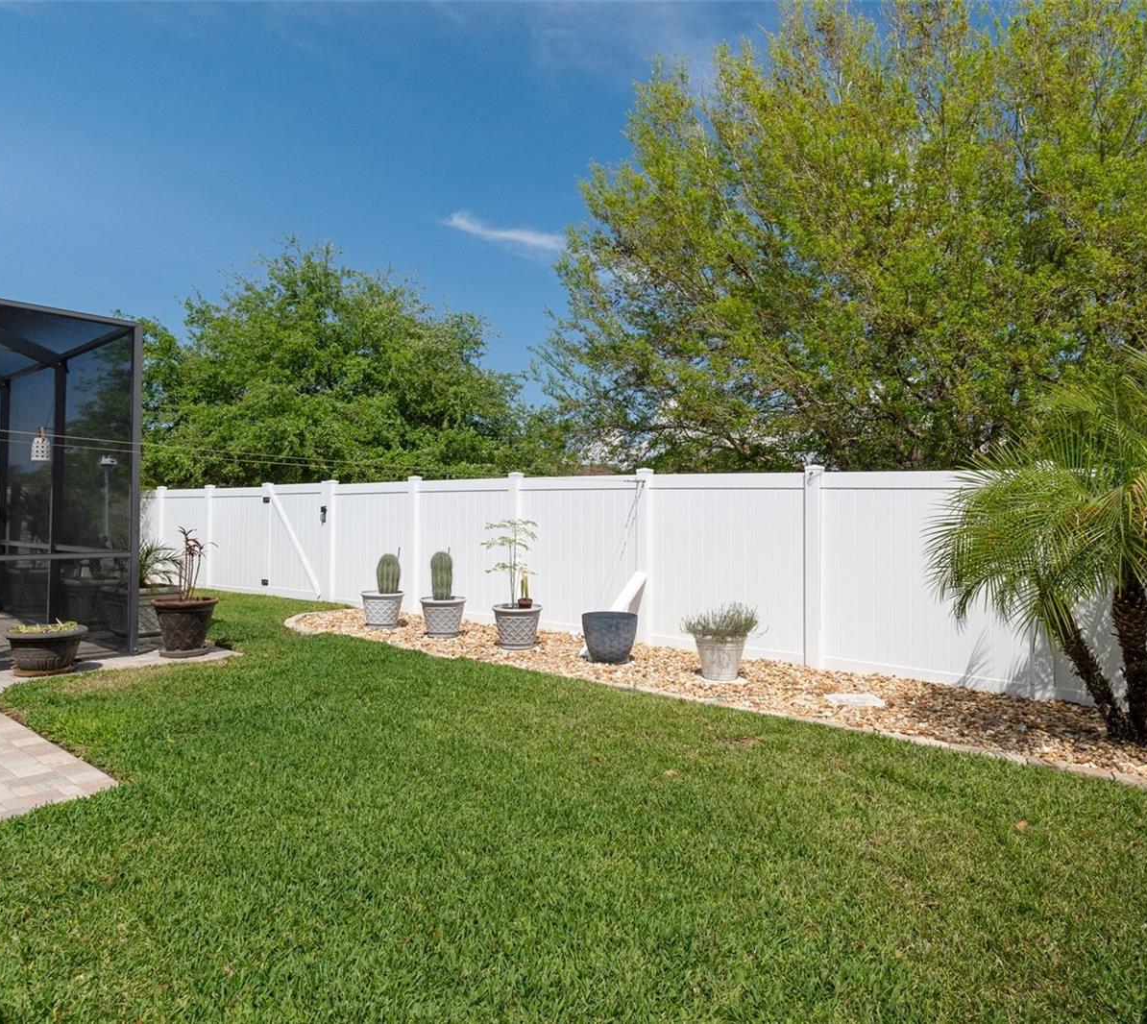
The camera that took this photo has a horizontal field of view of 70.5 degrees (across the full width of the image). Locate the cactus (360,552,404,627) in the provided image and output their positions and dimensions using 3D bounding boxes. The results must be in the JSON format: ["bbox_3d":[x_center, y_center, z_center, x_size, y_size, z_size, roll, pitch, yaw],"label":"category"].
[{"bbox_3d":[-2.245,0.921,9.570,0.505,0.857,0.505,0,0,0],"label":"cactus"}]

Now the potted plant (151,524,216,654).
[{"bbox_3d":[-3.590,0.724,7.510,0.570,1.165,0.570,0,0,0],"label":"potted plant"}]

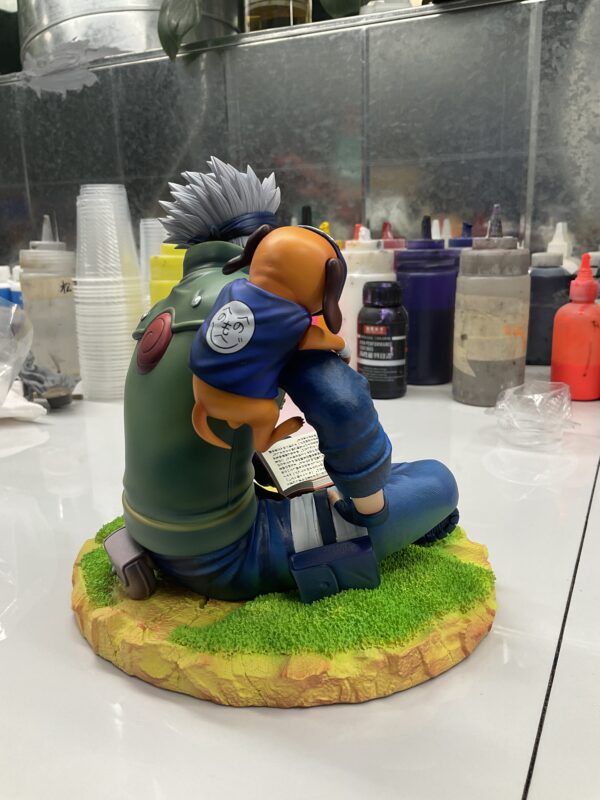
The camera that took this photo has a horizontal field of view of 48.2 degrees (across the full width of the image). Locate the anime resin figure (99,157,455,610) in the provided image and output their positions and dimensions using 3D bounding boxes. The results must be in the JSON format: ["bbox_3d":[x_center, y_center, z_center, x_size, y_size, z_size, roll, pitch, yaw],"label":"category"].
[{"bbox_3d":[-0.014,-0.018,0.310,0.150,0.177,0.132,9,18,36],"label":"anime resin figure"}]

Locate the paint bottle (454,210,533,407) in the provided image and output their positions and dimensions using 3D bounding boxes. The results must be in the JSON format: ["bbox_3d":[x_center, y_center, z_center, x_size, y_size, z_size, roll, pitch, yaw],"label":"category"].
[{"bbox_3d":[0.180,-0.087,0.624,0.069,0.179,0.069,-1,15,0],"label":"paint bottle"}]

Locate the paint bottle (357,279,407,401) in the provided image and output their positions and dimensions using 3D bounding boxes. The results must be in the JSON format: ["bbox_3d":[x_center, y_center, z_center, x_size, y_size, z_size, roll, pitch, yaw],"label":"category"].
[{"bbox_3d":[0.082,-0.059,0.657,0.051,0.112,0.051,-1,15,0],"label":"paint bottle"}]

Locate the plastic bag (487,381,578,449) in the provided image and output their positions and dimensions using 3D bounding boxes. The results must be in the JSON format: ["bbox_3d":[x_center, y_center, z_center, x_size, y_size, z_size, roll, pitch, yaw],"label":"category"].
[{"bbox_3d":[0.181,0.008,0.530,0.068,0.041,0.059,-1,15,0],"label":"plastic bag"}]

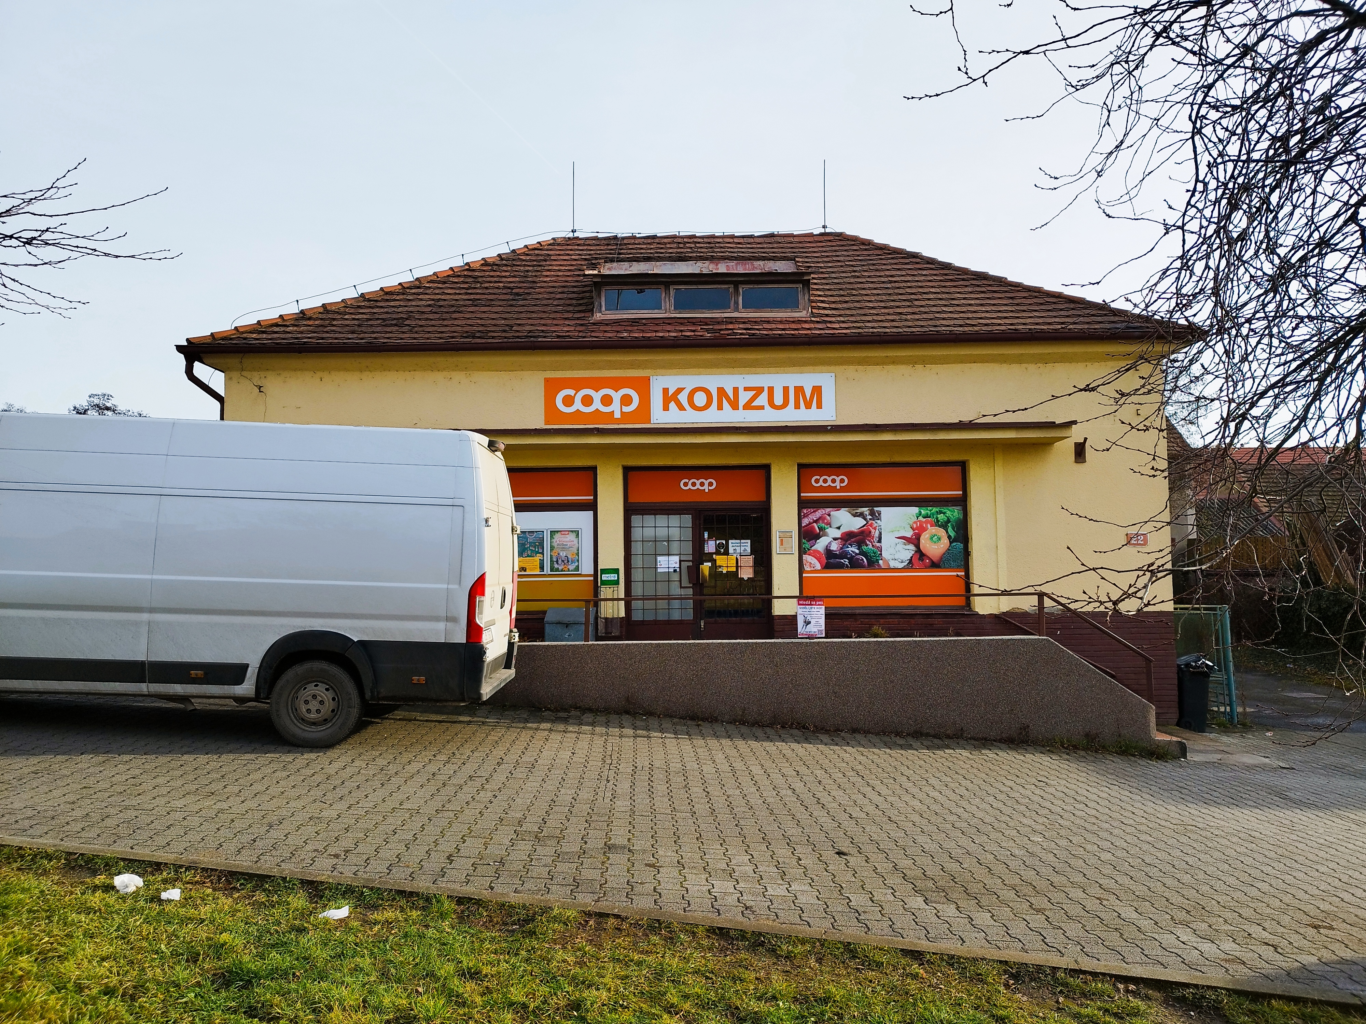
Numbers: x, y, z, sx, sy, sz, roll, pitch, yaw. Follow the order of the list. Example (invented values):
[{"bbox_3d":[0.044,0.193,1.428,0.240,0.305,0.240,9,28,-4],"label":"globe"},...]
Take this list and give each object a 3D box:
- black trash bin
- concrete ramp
[{"bbox_3d":[6.734,2.392,12.450,0.540,0.980,0.480,-2,-3,20],"label":"black trash bin"},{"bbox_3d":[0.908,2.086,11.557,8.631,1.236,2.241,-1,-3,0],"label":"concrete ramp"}]

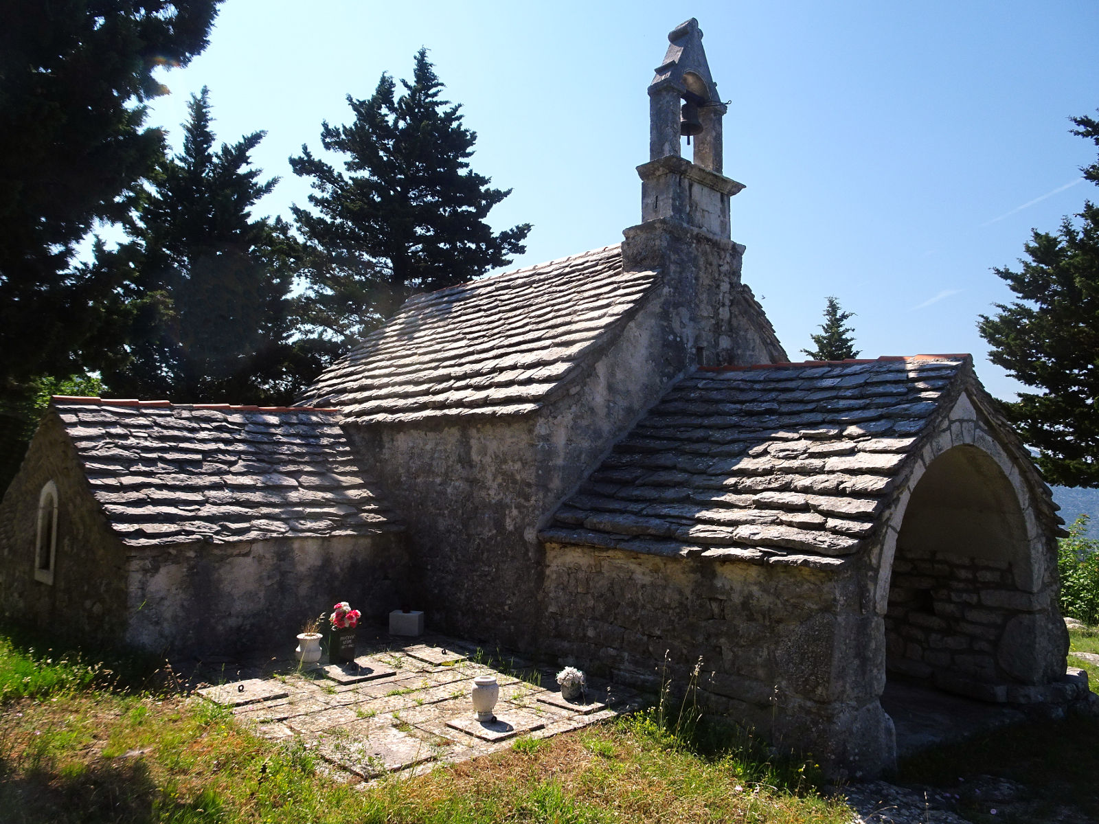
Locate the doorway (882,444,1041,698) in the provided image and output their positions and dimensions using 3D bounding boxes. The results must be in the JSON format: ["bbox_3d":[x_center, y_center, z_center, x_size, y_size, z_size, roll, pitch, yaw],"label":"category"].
[{"bbox_3d":[3.052,1.270,5.871,2.100,2.030,0.400,2,-4,-33],"label":"doorway"}]

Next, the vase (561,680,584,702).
[{"bbox_3d":[0.164,1.977,5.400,0.160,0.145,0.160,0,-3,0],"label":"vase"}]

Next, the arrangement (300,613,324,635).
[{"bbox_3d":[-1.910,1.709,6.130,0.190,0.170,0.150,0,-3,0],"label":"arrangement"}]

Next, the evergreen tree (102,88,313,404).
[{"bbox_3d":[-7.013,-2.039,15.255,4.400,9.050,4.400,0,-3,0],"label":"evergreen tree"}]

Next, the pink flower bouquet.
[{"bbox_3d":[-1.659,1.656,6.200,0.250,0.225,0.220,0,-3,0],"label":"pink flower bouquet"}]

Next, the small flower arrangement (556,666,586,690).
[{"bbox_3d":[0.152,1.889,5.400,0.210,0.175,0.200,0,-3,0],"label":"small flower arrangement"}]

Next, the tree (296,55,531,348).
[{"bbox_3d":[-3.006,-2.637,16.218,5.200,10.410,5.200,0,-3,0],"label":"tree"}]

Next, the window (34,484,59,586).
[{"bbox_3d":[-4.789,1.162,7.373,0.460,0.990,0.160,-2,-4,39],"label":"window"}]

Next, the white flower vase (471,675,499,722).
[{"bbox_3d":[-0.419,1.853,4.930,0.172,0.275,0.172,0,-3,0],"label":"white flower vase"}]

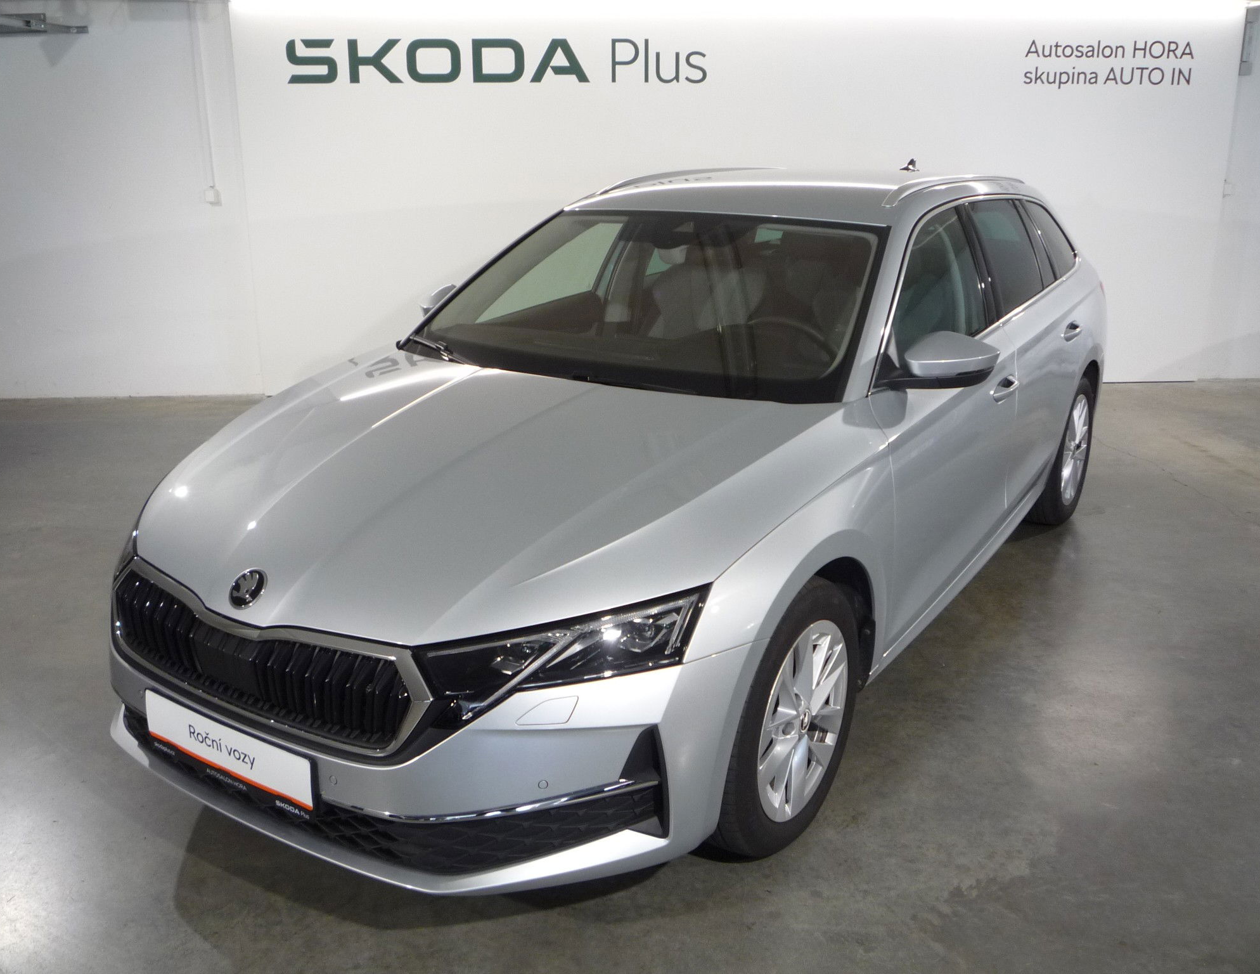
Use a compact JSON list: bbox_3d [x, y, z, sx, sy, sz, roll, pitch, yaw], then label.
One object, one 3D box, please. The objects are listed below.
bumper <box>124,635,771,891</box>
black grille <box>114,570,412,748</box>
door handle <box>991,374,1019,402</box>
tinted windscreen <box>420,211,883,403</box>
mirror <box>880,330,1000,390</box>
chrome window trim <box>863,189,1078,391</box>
[{"bbox_3d":[-0.668,0.455,2.537,1.800,0.490,0.570,11,21,32],"label":"bumper"},{"bbox_3d":[-0.788,0.344,2.311,0.940,0.210,0.110,11,21,32],"label":"black grille"},{"bbox_3d":[1.163,-0.309,3.495,0.060,0.050,0.220,11,21,32],"label":"door handle"},{"bbox_3d":[0.033,-0.570,3.333,1.470,0.140,0.900,11,50,32],"label":"tinted windscreen"},{"bbox_3d":[0.813,-0.329,2.926,0.215,0.150,0.230,11,21,32],"label":"mirror"},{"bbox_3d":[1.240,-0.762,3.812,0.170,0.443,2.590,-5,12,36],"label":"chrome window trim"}]

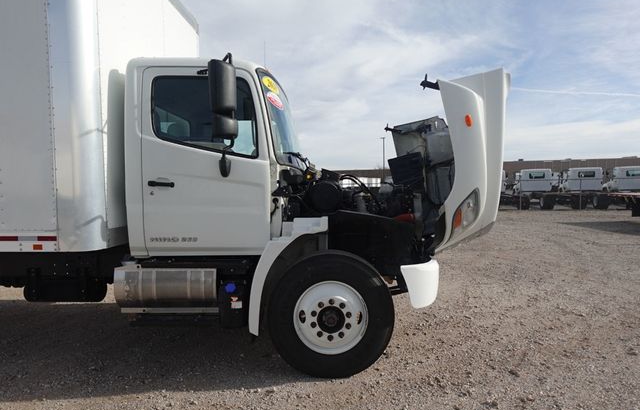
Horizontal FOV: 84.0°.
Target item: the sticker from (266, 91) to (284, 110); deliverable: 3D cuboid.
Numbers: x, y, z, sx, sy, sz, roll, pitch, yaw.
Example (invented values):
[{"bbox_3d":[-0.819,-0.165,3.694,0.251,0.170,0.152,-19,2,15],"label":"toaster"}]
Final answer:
[{"bbox_3d":[-0.379,-0.903,3.071,0.020,0.145,0.240,-21,-7,27],"label":"sticker"}]

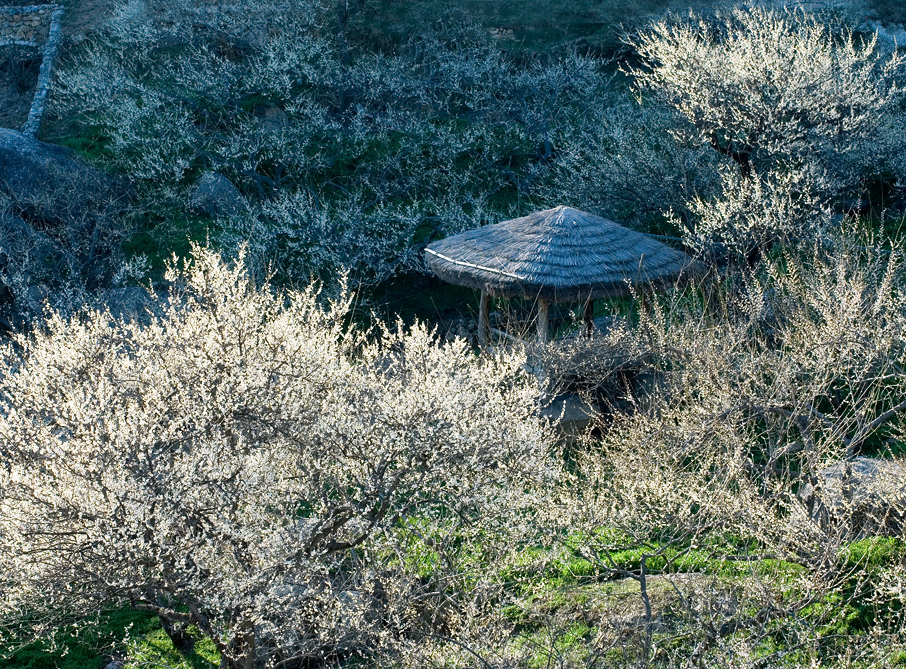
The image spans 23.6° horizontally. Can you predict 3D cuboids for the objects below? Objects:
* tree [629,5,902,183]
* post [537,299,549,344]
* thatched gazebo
[{"bbox_3d":[6.550,-4.690,45.456,5.700,4.340,5.400,0,15,0],"label":"tree"},{"bbox_3d":[1.600,0.104,38.336,0.200,1.600,0.200,0,15,0],"label":"post"},{"bbox_3d":[2.019,-0.910,39.636,4.980,2.910,4.980,0,15,0],"label":"thatched gazebo"}]

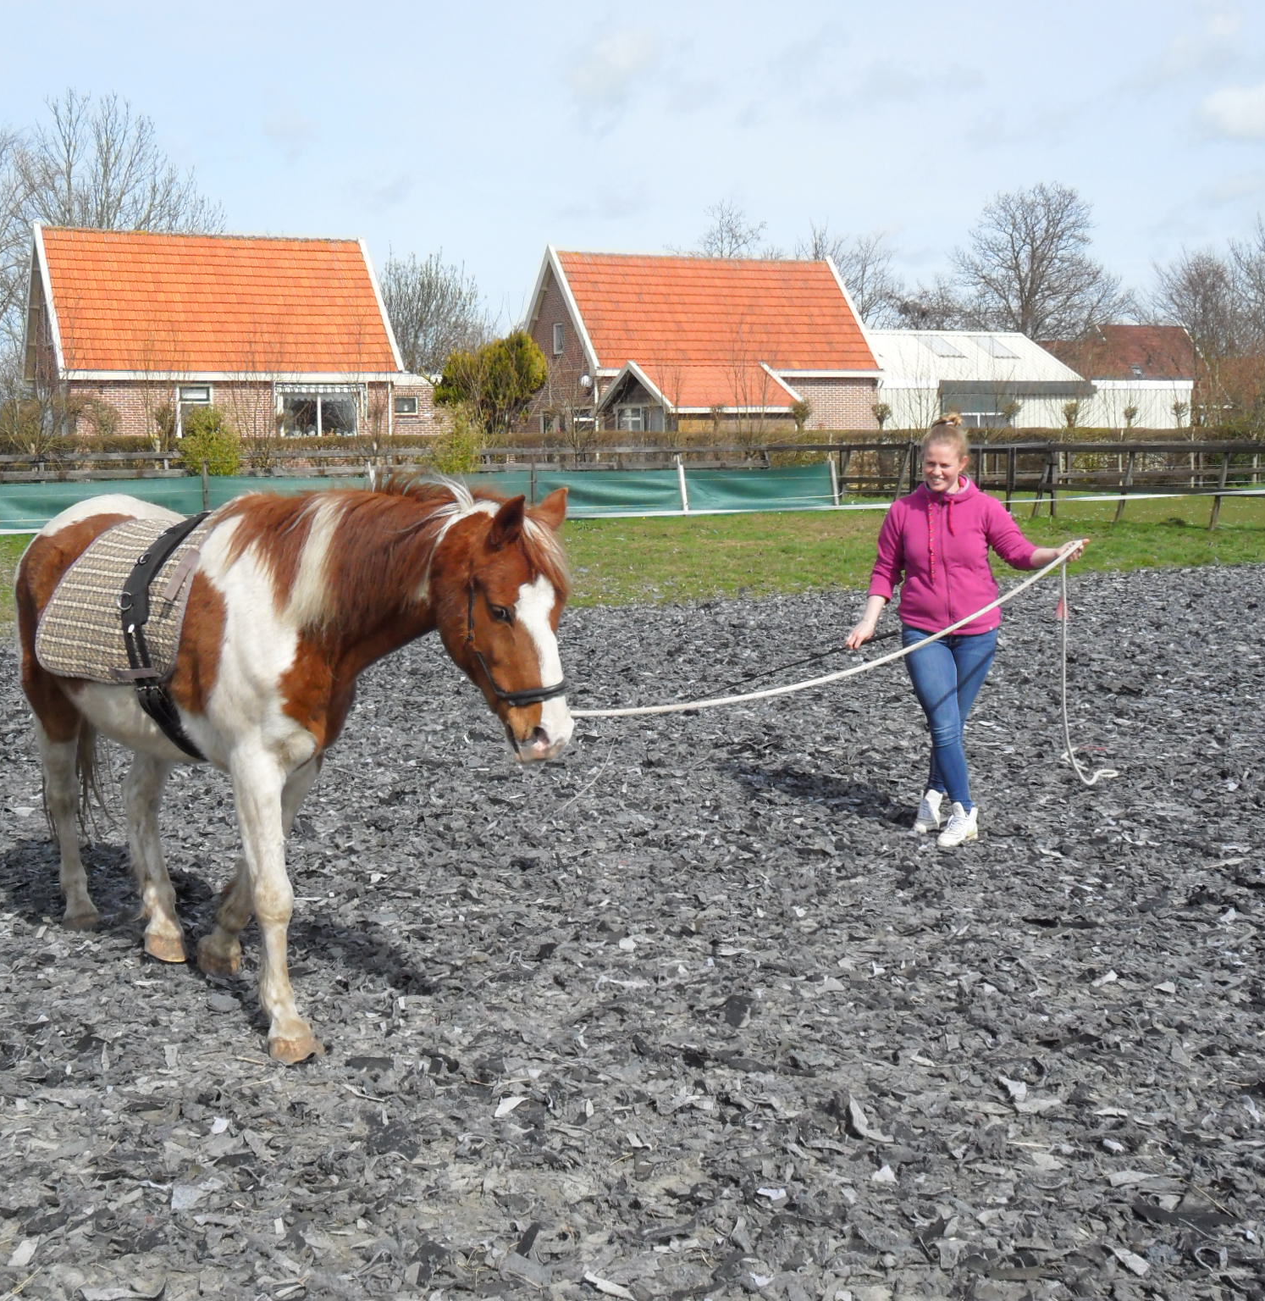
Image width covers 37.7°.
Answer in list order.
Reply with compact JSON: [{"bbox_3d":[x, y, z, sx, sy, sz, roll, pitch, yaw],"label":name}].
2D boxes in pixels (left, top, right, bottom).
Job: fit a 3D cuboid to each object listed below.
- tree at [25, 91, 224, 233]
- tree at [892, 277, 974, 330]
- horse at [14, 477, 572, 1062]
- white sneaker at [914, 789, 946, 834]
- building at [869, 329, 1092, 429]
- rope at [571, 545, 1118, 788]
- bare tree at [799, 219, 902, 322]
[{"bbox_3d":[-19.264,-14.226,70.767,7.890,13.910,7.890,0,7,0],"label":"tree"},{"bbox_3d":[11.515,-10.647,71.271,3.400,7.290,3.400,-1,6,0],"label":"tree"},{"bbox_3d":[-1.137,0.258,5.542,0.660,1.570,2.360,-6,8,-39],"label":"horse"},{"bbox_3d":[1.210,0.657,7.464,0.105,0.135,0.260,3,8,20],"label":"white sneaker"},{"bbox_3d":[8.864,-7.847,58.964,8.860,4.551,6.584,-4,7,-26],"label":"building"},{"bbox_3d":[0.908,0.224,6.165,0.220,0.980,3.420,4,8,36],"label":"rope"},{"bbox_3d":[9.726,-13.975,82.906,5.160,10.190,5.160,0,7,0],"label":"bare tree"}]

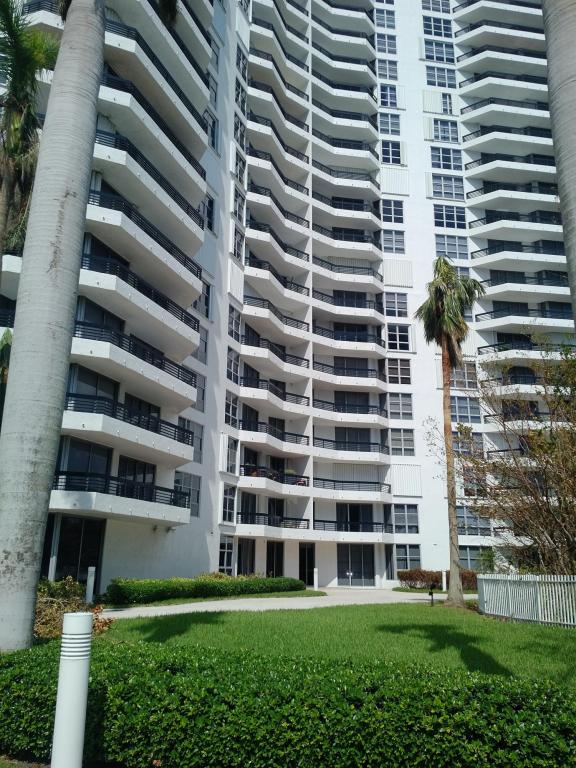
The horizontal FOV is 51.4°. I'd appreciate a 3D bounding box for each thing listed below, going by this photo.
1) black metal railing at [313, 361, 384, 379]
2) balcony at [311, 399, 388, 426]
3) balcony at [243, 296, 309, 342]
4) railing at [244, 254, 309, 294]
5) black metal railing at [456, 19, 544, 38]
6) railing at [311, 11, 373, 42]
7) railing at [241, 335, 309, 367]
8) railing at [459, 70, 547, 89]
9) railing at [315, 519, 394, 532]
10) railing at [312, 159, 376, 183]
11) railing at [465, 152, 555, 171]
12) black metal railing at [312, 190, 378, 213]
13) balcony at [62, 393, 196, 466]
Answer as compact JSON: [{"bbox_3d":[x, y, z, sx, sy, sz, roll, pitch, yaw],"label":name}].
[{"bbox_3d":[4.666,-0.783,44.225,6.546,0.609,1.128,6,-18,-19],"label":"black metal railing"},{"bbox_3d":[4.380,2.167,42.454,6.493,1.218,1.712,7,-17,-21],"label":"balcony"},{"bbox_3d":[-1.071,-4.351,41.140,2.051,1.238,6.503,-10,-20,31],"label":"balcony"},{"bbox_3d":[-0.760,-6.901,40.602,6.352,1.218,2.141,15,-21,-41],"label":"railing"},{"bbox_3d":[20.178,-33.151,56.875,8.365,0.620,1.953,3,-16,-9],"label":"black metal railing"},{"bbox_3d":[4.892,-29.947,51.169,6.521,0.598,0.755,8,-17,-23],"label":"railing"},{"bbox_3d":[-0.693,-2.052,40.176,0.997,0.609,6.540,-11,-20,33],"label":"railing"},{"bbox_3d":[20.122,-27.563,55.290,8.365,0.620,1.953,3,-16,-9],"label":"railing"},{"bbox_3d":[4.333,9.340,39.180,6.300,0.630,0.654,7,-18,-21],"label":"railing"},{"bbox_3d":[4.749,-16.554,47.353,6.521,0.598,0.755,8,-17,-23],"label":"railing"},{"bbox_3d":[20.038,-19.147,52.903,8.365,0.620,1.953,3,-16,-9],"label":"railing"},{"bbox_3d":[4.779,-14.143,48.261,6.546,0.609,1.128,6,-18,-19],"label":"black metal railing"},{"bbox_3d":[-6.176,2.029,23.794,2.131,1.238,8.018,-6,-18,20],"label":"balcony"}]

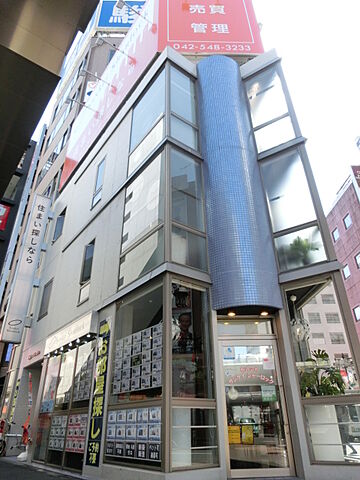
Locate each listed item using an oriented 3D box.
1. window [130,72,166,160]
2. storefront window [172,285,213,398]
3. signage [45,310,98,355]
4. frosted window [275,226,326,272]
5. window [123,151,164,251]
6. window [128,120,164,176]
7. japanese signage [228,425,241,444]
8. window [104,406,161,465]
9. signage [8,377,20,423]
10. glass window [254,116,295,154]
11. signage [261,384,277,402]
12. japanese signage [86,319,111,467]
[{"bbox_3d":[-0.963,-3.658,9.770,0.090,1.980,1.800,19,-35,-32],"label":"window"},{"bbox_3d":[0.203,1.733,5.861,0.898,1.944,0.100,19,-35,-32],"label":"storefront window"},{"bbox_3d":[-3.144,2.738,9.410,0.220,0.530,3.500,19,-35,-32],"label":"signage"},{"bbox_3d":[2.531,0.200,7.029,0.980,0.880,0.100,-21,-35,32],"label":"frosted window"},{"bbox_3d":[-0.870,-0.864,7.879,0.100,2.028,1.844,20,-36,-32],"label":"window"},{"bbox_3d":[-0.943,-2.370,9.053,0.090,0.870,1.800,19,-35,-32],"label":"window"},{"bbox_3d":[0.970,3.454,5.894,0.210,0.290,0.020,-1,-29,0],"label":"japanese signage"},{"bbox_3d":[-0.849,3.415,5.824,0.090,0.880,1.900,19,-35,-32],"label":"window"},{"bbox_3d":[-6.210,6.049,12.529,0.070,1.520,0.400,19,-35,-32],"label":"signage"},{"bbox_3d":[2.388,-2.647,8.431,0.900,0.746,0.100,-18,-34,27],"label":"glass window"},{"bbox_3d":[1.646,2.845,6.172,0.291,0.270,0.015,0,-30,-3],"label":"signage"},{"bbox_3d":[-1.700,3.057,6.951,0.060,2.751,0.526,20,-36,-32],"label":"japanese signage"}]

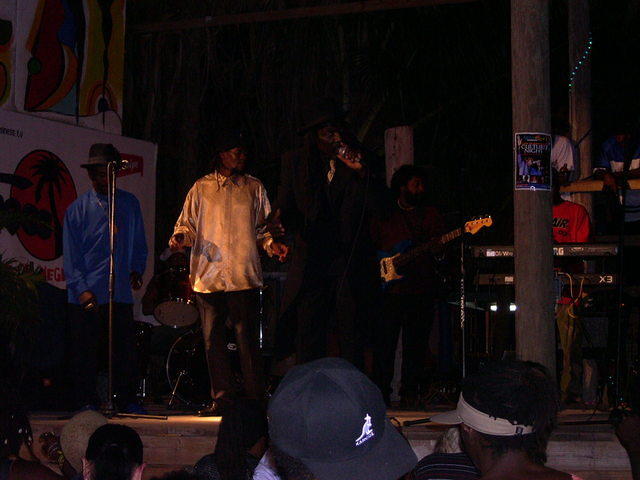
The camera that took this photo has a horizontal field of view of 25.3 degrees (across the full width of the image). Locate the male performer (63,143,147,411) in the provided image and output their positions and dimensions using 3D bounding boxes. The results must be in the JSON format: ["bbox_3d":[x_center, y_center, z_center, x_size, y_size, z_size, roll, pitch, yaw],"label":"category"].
[{"bbox_3d":[-1.431,0.250,9.500,0.580,1.770,0.400,1,-4,-7],"label":"male performer"}]

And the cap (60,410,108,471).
[{"bbox_3d":[-0.753,0.655,4.650,0.190,0.160,0.260,2,7,18],"label":"cap"}]

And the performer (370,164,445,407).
[{"bbox_3d":[0.620,0.333,10.200,0.550,1.740,0.460,1,-4,-9],"label":"performer"}]

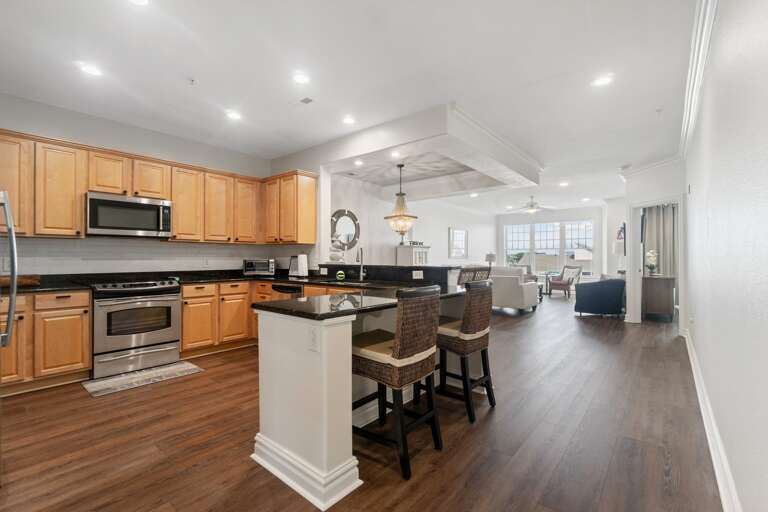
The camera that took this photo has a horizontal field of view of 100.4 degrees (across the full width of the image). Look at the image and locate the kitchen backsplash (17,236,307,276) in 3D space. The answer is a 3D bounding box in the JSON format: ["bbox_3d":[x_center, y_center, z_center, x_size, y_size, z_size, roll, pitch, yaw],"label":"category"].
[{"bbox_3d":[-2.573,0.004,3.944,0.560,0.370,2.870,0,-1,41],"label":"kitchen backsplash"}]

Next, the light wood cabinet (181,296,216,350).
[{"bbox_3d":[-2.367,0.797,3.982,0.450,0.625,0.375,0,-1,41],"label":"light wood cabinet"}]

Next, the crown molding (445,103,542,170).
[{"bbox_3d":[1.804,-1.516,4.577,0.110,0.120,3.300,0,-1,41],"label":"crown molding"}]

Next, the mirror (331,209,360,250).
[{"bbox_3d":[-0.761,-0.517,6.412,0.050,0.810,0.810,-1,-1,41],"label":"mirror"}]

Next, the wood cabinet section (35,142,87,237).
[{"bbox_3d":[-3.347,-0.635,3.308,0.335,0.910,0.370,0,0,41],"label":"wood cabinet section"}]

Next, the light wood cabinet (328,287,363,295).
[{"bbox_3d":[-0.218,0.720,3.382,0.540,0.780,0.580,0,-1,41],"label":"light wood cabinet"}]

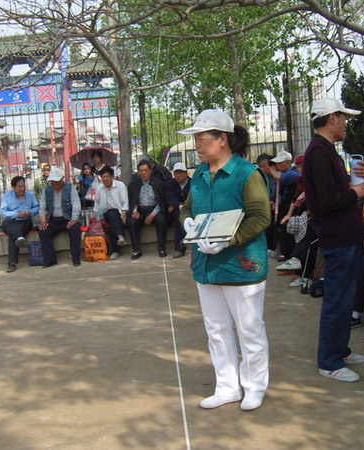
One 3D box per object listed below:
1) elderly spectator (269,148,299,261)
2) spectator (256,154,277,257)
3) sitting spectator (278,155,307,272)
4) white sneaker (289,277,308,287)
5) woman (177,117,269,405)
[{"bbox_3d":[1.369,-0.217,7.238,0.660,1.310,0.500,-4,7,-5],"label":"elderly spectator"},{"bbox_3d":[1.187,-0.237,7.537,0.660,1.300,0.500,-7,8,-28],"label":"spectator"},{"bbox_3d":[1.377,-0.093,6.347,0.660,1.280,0.500,-5,7,-10],"label":"sitting spectator"},{"bbox_3d":[1.203,0.557,5.982,0.265,0.105,0.100,-5,7,-8],"label":"white sneaker"},{"bbox_3d":[0.253,0.187,3.249,0.400,1.625,0.500,-10,9,-42],"label":"woman"}]

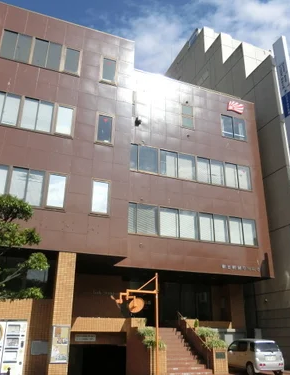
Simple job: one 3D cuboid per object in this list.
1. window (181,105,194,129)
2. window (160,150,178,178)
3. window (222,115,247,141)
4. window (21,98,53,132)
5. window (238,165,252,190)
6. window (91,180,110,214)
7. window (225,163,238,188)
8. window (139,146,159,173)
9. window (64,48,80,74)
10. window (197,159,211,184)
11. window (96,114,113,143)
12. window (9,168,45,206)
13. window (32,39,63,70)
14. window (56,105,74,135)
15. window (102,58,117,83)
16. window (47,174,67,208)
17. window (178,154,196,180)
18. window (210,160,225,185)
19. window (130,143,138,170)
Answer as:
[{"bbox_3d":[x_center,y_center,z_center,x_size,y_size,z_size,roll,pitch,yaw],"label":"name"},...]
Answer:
[{"bbox_3d":[2.485,-4.167,21.336,0.770,1.529,0.150,9,-23,-20],"label":"window"},{"bbox_3d":[1.261,-1.292,19.684,1.104,1.518,0.150,9,-23,-20],"label":"window"},{"bbox_3d":[5.483,-3.699,22.416,1.736,1.587,0.150,9,-23,-20],"label":"window"},{"bbox_3d":[-4.827,-3.243,16.253,1.294,1.573,0.200,9,-23,-18],"label":"window"},{"bbox_3d":[6.121,-0.611,22.015,0.896,1.664,0.200,9,-23,-18],"label":"window"},{"bbox_3d":[-1.872,0.420,15.260,0.770,1.540,0.150,9,-23,-20],"label":"window"},{"bbox_3d":[5.274,-0.738,21.740,0.903,1.664,0.200,9,-23,-18],"label":"window"},{"bbox_3d":[0.201,-1.455,19.301,1.104,1.518,0.150,9,-23,-20],"label":"window"},{"bbox_3d":[-3.630,-6.278,17.927,0.831,1.558,0.200,9,-23,-18],"label":"window"},{"bbox_3d":[3.332,-0.956,20.425,0.863,1.552,0.150,9,-23,-20],"label":"window"},{"bbox_3d":[-1.882,-2.801,17.208,0.801,1.573,0.200,9,-23,-18],"label":"window"},{"bbox_3d":[-4.660,-0.015,14.256,1.280,1.530,0.150,9,-23,-20],"label":"window"},{"bbox_3d":[-4.546,-6.141,16.723,1.290,1.540,0.150,9,-23,-20],"label":"window"},{"bbox_3d":[-3.535,-2.915,15.876,0.750,1.540,0.150,9,-23,-20],"label":"window"},{"bbox_3d":[-1.824,-6.007,18.513,0.801,1.558,0.200,9,-23,-18],"label":"window"},{"bbox_3d":[-3.746,0.154,15.309,0.831,1.573,0.200,9,-23,-18],"label":"window"},{"bbox_3d":[2.304,-1.136,20.063,1.116,1.552,0.150,9,-23,-20],"label":"window"},{"bbox_3d":[4.366,-0.874,21.446,0.990,1.664,0.200,9,-23,-18],"label":"window"},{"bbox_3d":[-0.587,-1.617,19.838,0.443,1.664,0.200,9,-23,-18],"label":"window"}]

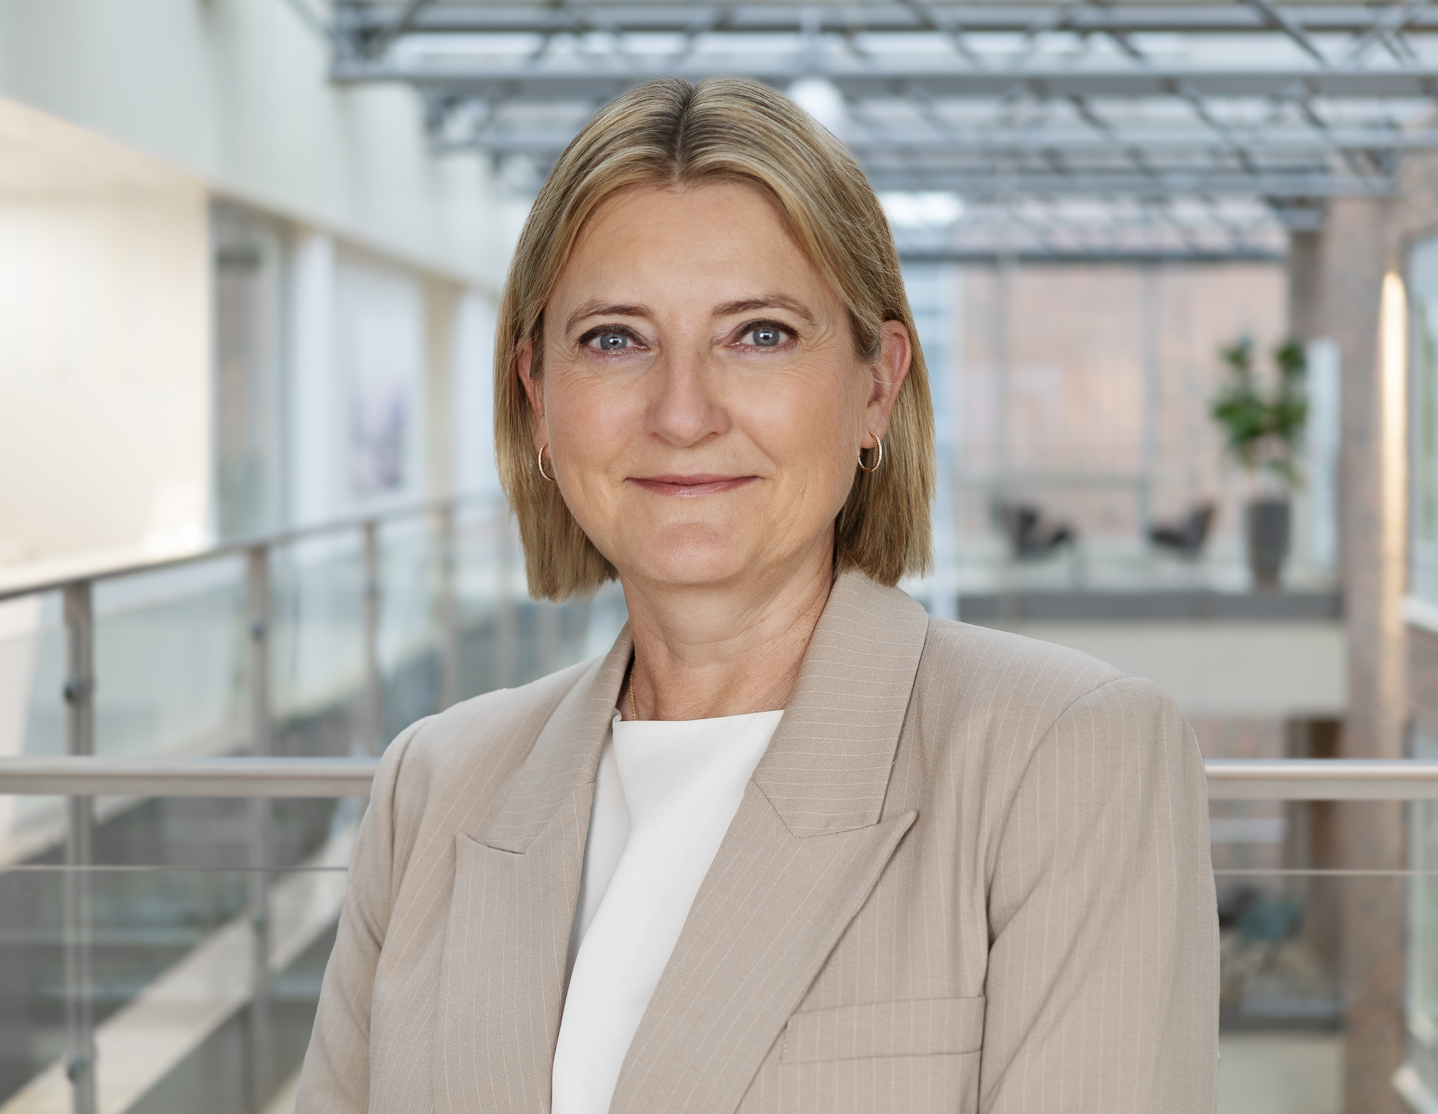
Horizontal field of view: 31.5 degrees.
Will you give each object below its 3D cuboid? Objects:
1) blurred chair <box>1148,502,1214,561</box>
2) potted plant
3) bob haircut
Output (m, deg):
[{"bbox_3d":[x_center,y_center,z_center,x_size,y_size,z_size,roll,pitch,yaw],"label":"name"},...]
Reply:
[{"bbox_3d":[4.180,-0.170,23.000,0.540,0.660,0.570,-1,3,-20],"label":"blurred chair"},{"bbox_3d":[4.745,-0.830,22.400,0.820,2.180,0.800,0,3,0],"label":"potted plant"},{"bbox_3d":[-0.002,-0.099,1.162,0.198,0.232,0.200,-1,3,7],"label":"bob haircut"}]

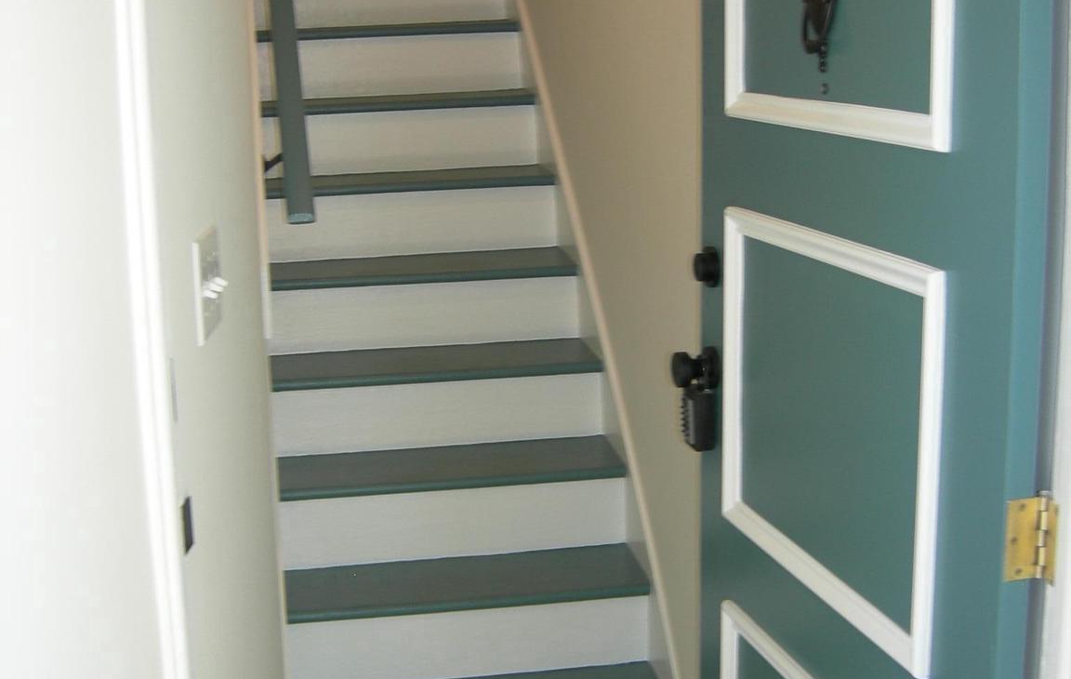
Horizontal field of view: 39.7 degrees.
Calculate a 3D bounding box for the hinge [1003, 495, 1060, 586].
[{"bbox_3d":[0.519,0.210,1.556,0.046,0.091,0.032,-4,11,-14],"label":"hinge"}]

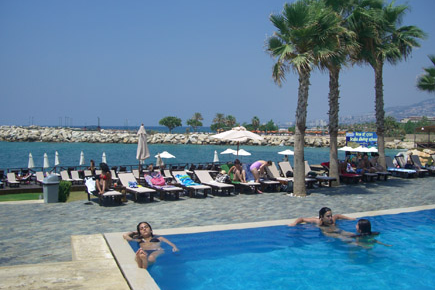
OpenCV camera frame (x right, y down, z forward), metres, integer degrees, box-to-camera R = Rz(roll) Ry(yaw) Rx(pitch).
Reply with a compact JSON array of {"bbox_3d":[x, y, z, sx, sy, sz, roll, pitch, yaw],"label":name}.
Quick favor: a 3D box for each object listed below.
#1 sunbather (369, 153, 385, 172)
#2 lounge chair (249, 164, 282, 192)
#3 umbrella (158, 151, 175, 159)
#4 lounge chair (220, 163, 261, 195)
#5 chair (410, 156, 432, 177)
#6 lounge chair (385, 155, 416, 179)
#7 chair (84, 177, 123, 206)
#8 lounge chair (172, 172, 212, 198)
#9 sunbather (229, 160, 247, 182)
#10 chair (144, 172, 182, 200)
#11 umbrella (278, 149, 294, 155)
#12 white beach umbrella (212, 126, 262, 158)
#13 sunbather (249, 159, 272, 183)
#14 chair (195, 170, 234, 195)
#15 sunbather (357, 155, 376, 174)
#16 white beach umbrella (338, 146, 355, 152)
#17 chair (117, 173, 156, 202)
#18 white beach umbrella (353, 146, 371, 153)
[{"bbox_3d":[7.174,0.808,21.549,0.500,0.860,0.800,-1,3,-30],"label":"sunbather"},{"bbox_3d":[1.607,1.303,18.265,0.650,0.850,1.820,-1,3,-30],"label":"lounge chair"},{"bbox_3d":[-4.543,1.671,42.042,1.950,2.200,1.950,1,2,0],"label":"umbrella"},{"bbox_3d":[0.840,1.317,17.807,0.650,0.860,1.820,-1,3,-30],"label":"lounge chair"},{"bbox_3d":[9.997,1.100,23.000,0.620,0.880,1.750,0,2,-22],"label":"chair"},{"bbox_3d":[8.294,1.112,22.230,0.650,0.920,1.780,-1,3,-30],"label":"lounge chair"},{"bbox_3d":[-3.602,1.471,15.177,0.650,0.760,1.850,-1,3,-30],"label":"chair"},{"bbox_3d":[-0.955,1.408,16.773,0.650,0.760,1.880,-1,3,-30],"label":"lounge chair"},{"bbox_3d":[0.760,0.946,17.827,0.520,0.860,0.680,-1,3,-30],"label":"sunbather"},{"bbox_3d":[-1.861,1.326,15.692,0.620,0.720,1.900,0,2,-27],"label":"chair"},{"bbox_3d":[6.693,1.523,45.096,2.000,2.200,2.000,-1,3,-30],"label":"umbrella"},{"bbox_3d":[0.775,0.487,18.534,2.200,2.460,2.200,-1,3,-30],"label":"white beach umbrella"},{"bbox_3d":[1.521,1.123,16.500,0.780,1.140,0.450,1,2,3],"label":"sunbather"},{"bbox_3d":[-0.144,1.393,17.269,0.650,0.750,1.900,-1,3,-30],"label":"chair"},{"bbox_3d":[6.554,0.917,21.000,0.850,1.100,0.600,2,3,37],"label":"sunbather"},{"bbox_3d":[14.534,1.314,54.042,1.950,2.200,1.950,1,2,0],"label":"white beach umbrella"},{"bbox_3d":[-2.614,1.334,15.279,0.620,0.720,1.900,0,2,-27],"label":"chair"},{"bbox_3d":[16.404,1.316,54.542,1.950,2.200,1.950,1,2,0],"label":"white beach umbrella"}]

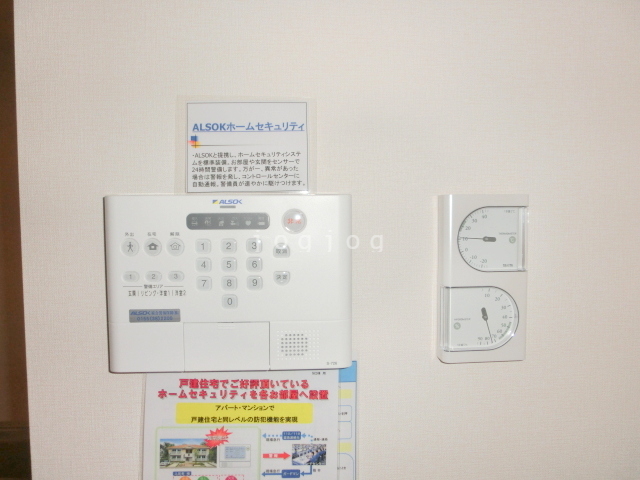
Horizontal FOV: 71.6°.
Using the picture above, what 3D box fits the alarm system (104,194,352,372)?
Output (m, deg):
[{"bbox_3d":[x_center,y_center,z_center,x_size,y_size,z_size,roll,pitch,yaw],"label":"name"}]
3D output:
[{"bbox_3d":[-0.089,0.043,0.449,0.241,0.176,0.030,0,3,-3],"label":"alarm system"}]

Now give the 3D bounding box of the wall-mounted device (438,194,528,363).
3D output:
[{"bbox_3d":[0.173,0.041,0.474,0.085,0.175,0.027,0,3,-2],"label":"wall-mounted device"}]

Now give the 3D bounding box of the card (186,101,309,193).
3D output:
[{"bbox_3d":[-0.076,-0.098,0.469,0.126,0.095,0.005,0,3,-2],"label":"card"}]

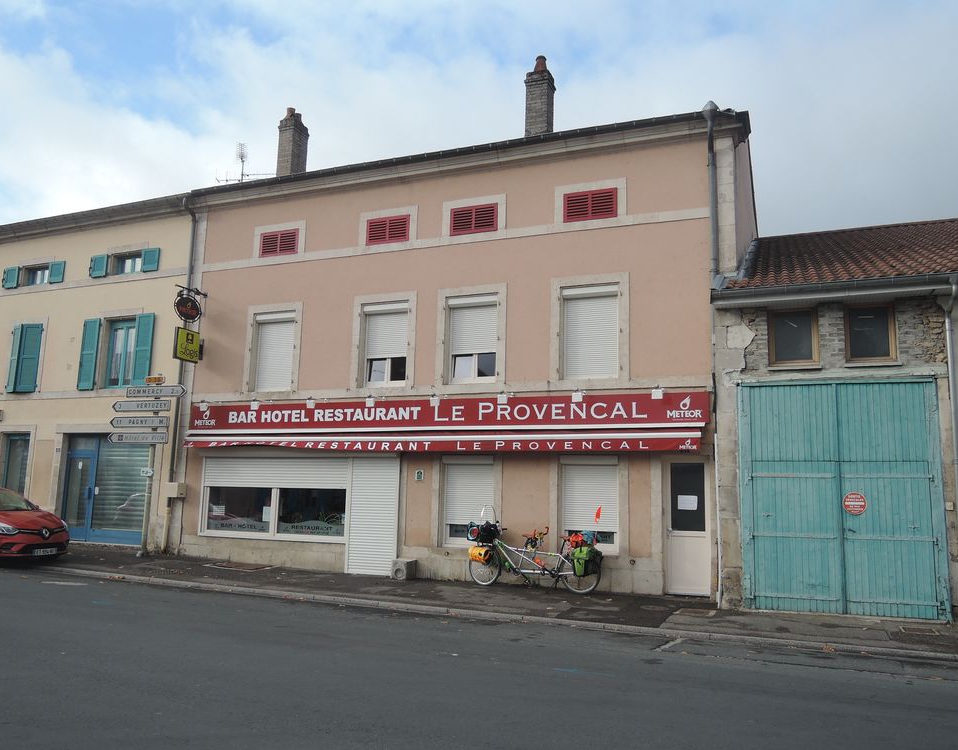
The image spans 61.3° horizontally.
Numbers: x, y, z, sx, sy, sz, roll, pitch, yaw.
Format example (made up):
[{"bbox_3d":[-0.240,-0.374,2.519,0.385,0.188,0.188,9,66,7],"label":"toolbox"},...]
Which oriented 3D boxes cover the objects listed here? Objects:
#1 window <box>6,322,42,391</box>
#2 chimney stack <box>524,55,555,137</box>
[{"bbox_3d":[-11.215,-0.416,19.922,1.030,1.710,0.180,-3,-9,24],"label":"window"},{"bbox_3d":[1.401,-6.301,18.540,0.570,2.180,0.550,-2,-9,22],"label":"chimney stack"}]

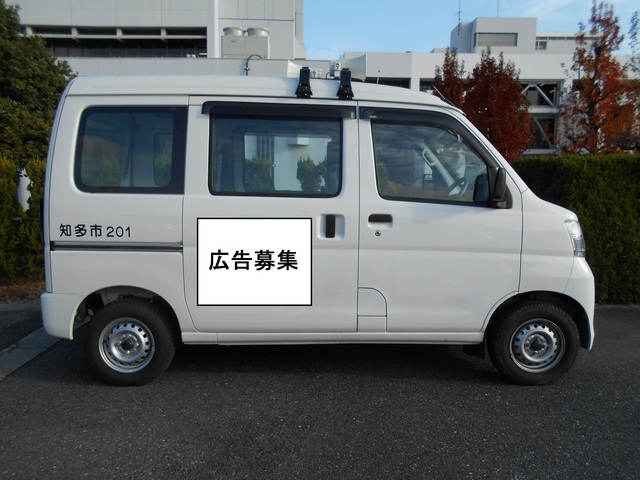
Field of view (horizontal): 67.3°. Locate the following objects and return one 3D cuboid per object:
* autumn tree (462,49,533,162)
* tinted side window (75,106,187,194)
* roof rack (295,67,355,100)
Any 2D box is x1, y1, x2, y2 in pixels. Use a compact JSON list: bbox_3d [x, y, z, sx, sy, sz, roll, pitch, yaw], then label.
[{"bbox_3d":[4.299,-2.210,11.868,1.747,4.905,1.747,0,4,0],"label":"autumn tree"},{"bbox_3d":[-1.095,-0.520,2.796,0.650,0.515,0.050,0,-1,-1],"label":"tinted side window"},{"bbox_3d":[0.014,-0.957,3.428,0.349,0.195,1.320,0,4,-1],"label":"roof rack"}]

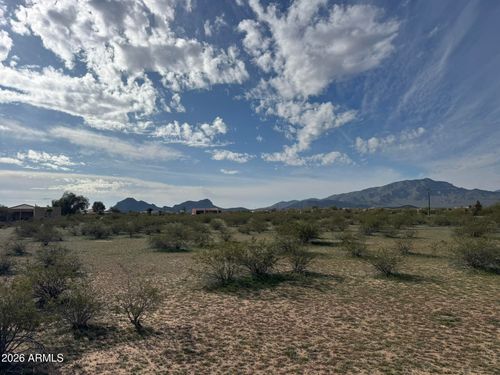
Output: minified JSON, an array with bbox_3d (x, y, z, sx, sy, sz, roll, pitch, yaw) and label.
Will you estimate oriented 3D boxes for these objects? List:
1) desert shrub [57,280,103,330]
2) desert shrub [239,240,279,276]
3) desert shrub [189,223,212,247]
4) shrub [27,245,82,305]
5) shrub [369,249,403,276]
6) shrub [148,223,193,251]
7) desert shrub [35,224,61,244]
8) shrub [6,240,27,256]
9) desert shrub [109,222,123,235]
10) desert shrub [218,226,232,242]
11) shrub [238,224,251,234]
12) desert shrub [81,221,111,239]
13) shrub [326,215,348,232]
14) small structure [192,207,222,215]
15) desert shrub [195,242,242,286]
[{"bbox_3d":[-2.418,1.671,4.934,0.639,0.683,0.587,-1,-4,0],"label":"desert shrub"},{"bbox_3d":[0.214,1.790,8.939,1.007,0.943,0.927,-1,-4,0],"label":"desert shrub"},{"bbox_3d":[-2.388,2.255,16.729,1.132,1.126,1.042,-1,-4,0],"label":"desert shrub"},{"bbox_3d":[-3.755,1.661,6.696,1.040,1.050,0.970,0,-4,0],"label":"shrub"},{"bbox_3d":[3.641,2.010,9.341,0.890,0.700,0.820,0,-4,0],"label":"shrub"},{"bbox_3d":[-3.537,2.171,15.464,1.900,1.170,1.770,0,-4,0],"label":"shrub"},{"bbox_3d":[-10.339,2.420,17.822,1.390,0.980,1.300,0,-4,0],"label":"desert shrub"},{"bbox_3d":[-8.962,2.338,13.325,0.740,0.560,0.690,0,-4,0],"label":"shrub"},{"bbox_3d":[-10.166,3.093,26.226,1.037,0.888,0.954,-1,-4,0],"label":"desert shrub"},{"bbox_3d":[-1.349,2.587,19.116,0.750,0.810,0.700,0,-4,0],"label":"desert shrub"},{"bbox_3d":[-0.404,3.080,25.457,0.850,0.650,0.790,0,-4,0],"label":"shrub"},{"bbox_3d":[-10.062,2.721,22.606,1.914,1.134,1.761,-1,-4,0],"label":"desert shrub"},{"bbox_3d":[7.027,2.888,27.886,1.710,1.350,1.590,0,-4,0],"label":"shrub"},{"bbox_3d":[-15.131,8.710,124.994,10.800,3.000,7.000,0,-4,0],"label":"small structure"},{"bbox_3d":[-0.733,1.745,8.050,1.088,0.929,1.001,-1,-4,0],"label":"desert shrub"}]

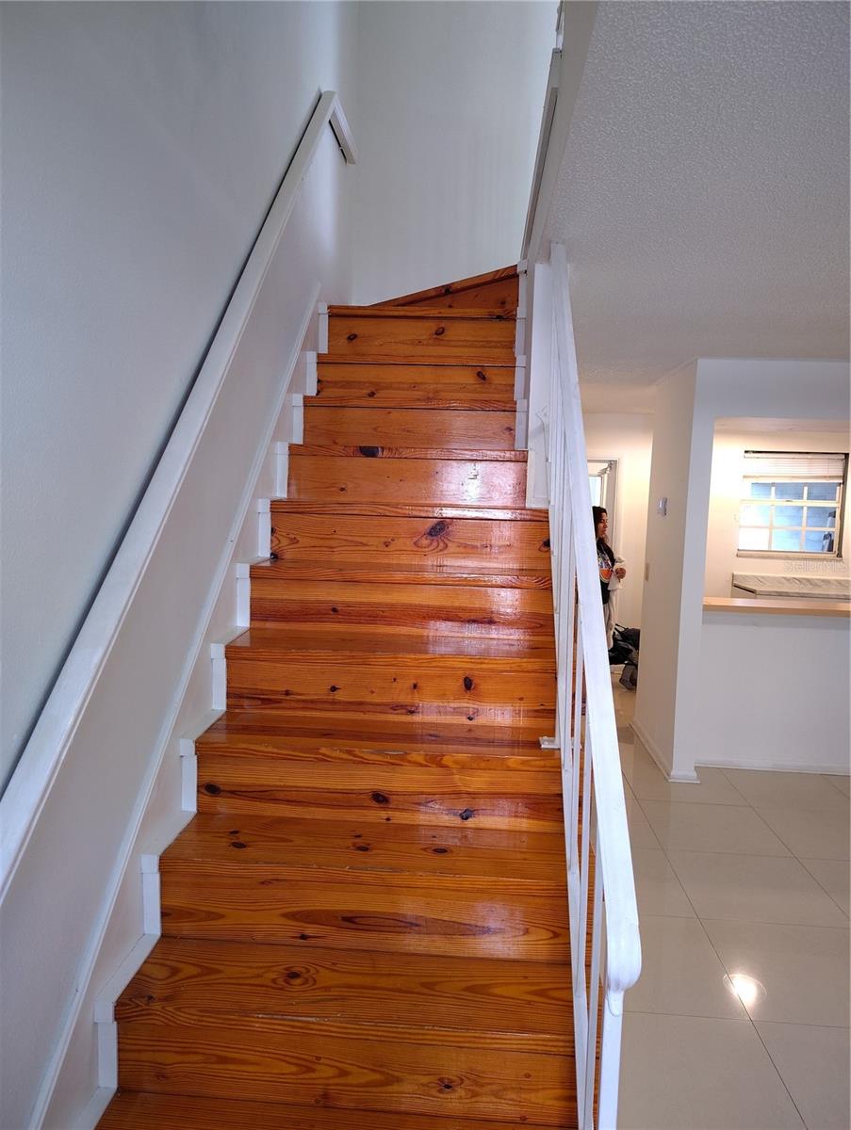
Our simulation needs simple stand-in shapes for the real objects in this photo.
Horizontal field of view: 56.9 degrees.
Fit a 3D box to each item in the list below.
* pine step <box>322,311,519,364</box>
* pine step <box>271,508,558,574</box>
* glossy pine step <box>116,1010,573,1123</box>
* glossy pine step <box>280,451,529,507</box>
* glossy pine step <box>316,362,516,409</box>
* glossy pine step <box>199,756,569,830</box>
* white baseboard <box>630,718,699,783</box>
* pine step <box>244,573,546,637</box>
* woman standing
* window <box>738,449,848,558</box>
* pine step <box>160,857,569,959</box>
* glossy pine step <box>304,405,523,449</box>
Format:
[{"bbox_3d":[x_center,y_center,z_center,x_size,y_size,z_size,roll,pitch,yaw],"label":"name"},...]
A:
[{"bbox_3d":[-0.012,-1.006,3.531,0.830,0.240,0.240,2,5,4],"label":"pine step"},{"bbox_3d":[-0.035,-0.110,2.727,0.960,0.200,0.230,2,5,4],"label":"pine step"},{"bbox_3d":[-0.134,0.994,1.678,0.985,0.200,0.230,2,5,4],"label":"glossy pine step"},{"bbox_3d":[-0.058,-0.333,2.940,0.870,0.200,0.230,2,5,4],"label":"glossy pine step"},{"bbox_3d":[-0.035,-0.766,3.329,0.830,0.202,0.240,2,5,4],"label":"glossy pine step"},{"bbox_3d":[-0.089,0.551,2.086,0.975,0.200,0.240,2,5,4],"label":"glossy pine step"},{"bbox_3d":[1.565,1.189,5.189,0.185,0.078,1.146,2,5,4],"label":"white baseboard"},{"bbox_3d":[-0.053,0.111,2.517,0.970,0.200,0.230,2,5,4],"label":"pine step"},{"bbox_3d":[1.474,0.303,6.527,0.380,1.600,0.480,5,6,32],"label":"woman standing"},{"bbox_3d":[3.344,-0.549,7.169,0.940,0.960,0.100,2,5,4],"label":"window"},{"bbox_3d":[-0.112,0.773,1.888,0.985,0.200,0.230,2,5,4],"label":"pine step"},{"bbox_3d":[-0.057,-0.546,3.121,0.830,0.199,0.240,2,5,4],"label":"glossy pine step"}]

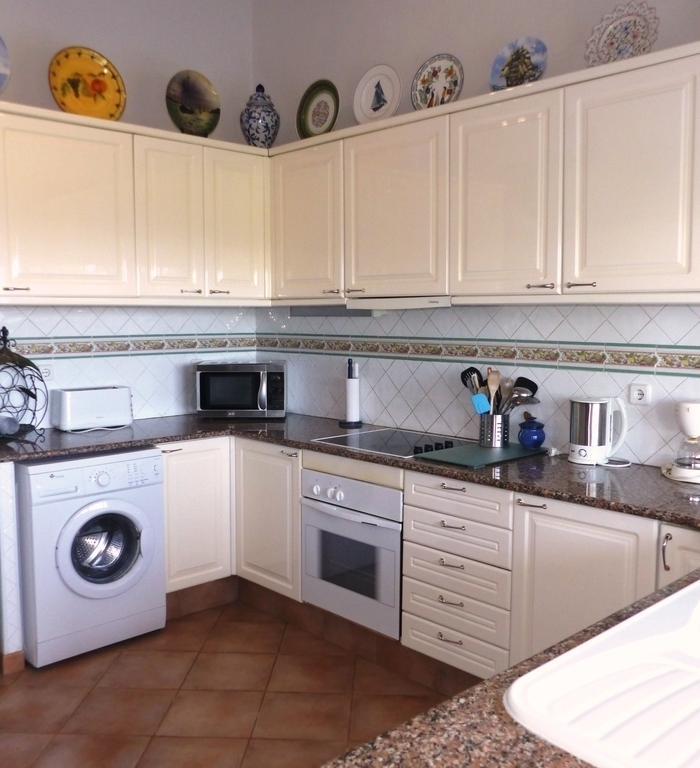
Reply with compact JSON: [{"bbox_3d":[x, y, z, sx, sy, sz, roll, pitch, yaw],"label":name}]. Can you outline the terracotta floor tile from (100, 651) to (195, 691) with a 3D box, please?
[{"bbox_3d":[-0.826,1.179,3.044,0.334,0.010,0.334,0,5,2],"label":"terracotta floor tile"}]

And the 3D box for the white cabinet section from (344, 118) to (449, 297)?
[{"bbox_3d":[0.301,-0.734,3.259,0.335,0.706,0.602,-5,8,-44],"label":"white cabinet section"}]

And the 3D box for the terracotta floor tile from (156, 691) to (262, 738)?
[{"bbox_3d":[-0.502,1.210,2.703,0.334,0.010,0.334,0,5,2],"label":"terracotta floor tile"}]

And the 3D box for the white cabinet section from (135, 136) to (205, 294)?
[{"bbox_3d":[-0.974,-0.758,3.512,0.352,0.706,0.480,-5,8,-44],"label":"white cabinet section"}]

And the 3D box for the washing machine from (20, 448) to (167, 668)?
[{"bbox_3d":[-1.258,0.722,3.378,0.595,0.850,0.560,-5,7,-44],"label":"washing machine"}]

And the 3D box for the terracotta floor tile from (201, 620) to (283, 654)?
[{"bbox_3d":[-0.475,1.153,3.355,0.334,0.010,0.334,0,5,2],"label":"terracotta floor tile"}]

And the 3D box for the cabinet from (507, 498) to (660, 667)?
[{"bbox_3d":[0.918,0.707,2.527,0.580,0.705,0.497,-5,7,-44],"label":"cabinet"}]

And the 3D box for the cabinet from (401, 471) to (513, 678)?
[{"bbox_3d":[0.578,0.677,2.884,0.580,0.705,0.497,-5,7,-44],"label":"cabinet"}]

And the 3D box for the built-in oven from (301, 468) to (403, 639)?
[{"bbox_3d":[0.187,0.679,3.272,0.560,0.600,0.595,-5,7,-44],"label":"built-in oven"}]

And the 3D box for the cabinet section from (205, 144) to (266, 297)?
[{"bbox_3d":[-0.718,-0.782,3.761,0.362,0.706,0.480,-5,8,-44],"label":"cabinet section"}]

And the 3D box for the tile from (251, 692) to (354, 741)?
[{"bbox_3d":[-0.170,1.225,2.722,0.333,0.010,0.333,0,5,2],"label":"tile"}]

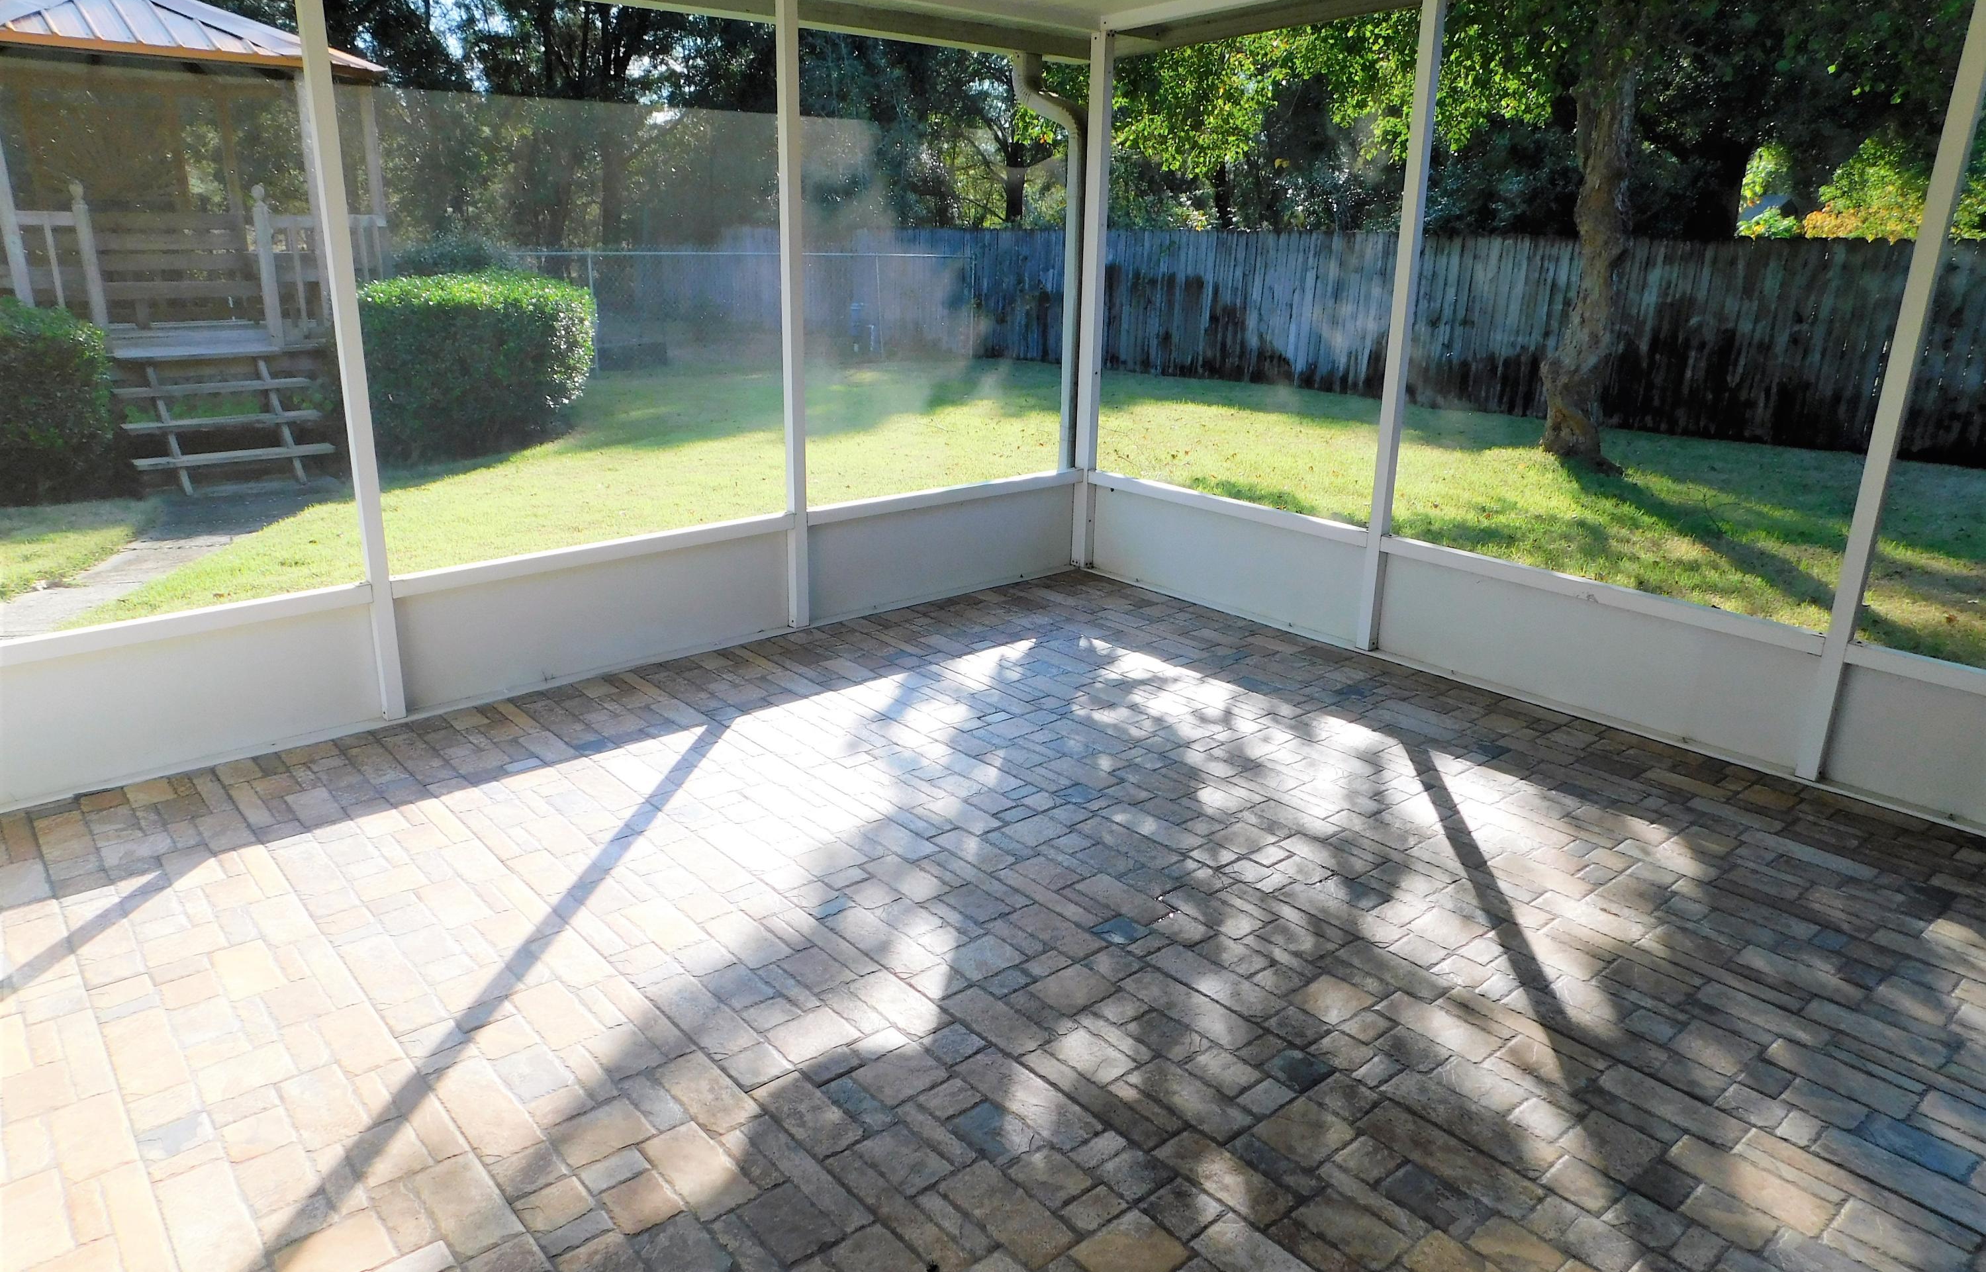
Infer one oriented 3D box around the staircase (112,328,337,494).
[{"bbox_3d":[-4.808,-1.351,8.218,1.101,0.784,0.806,-16,24,-42],"label":"staircase"}]

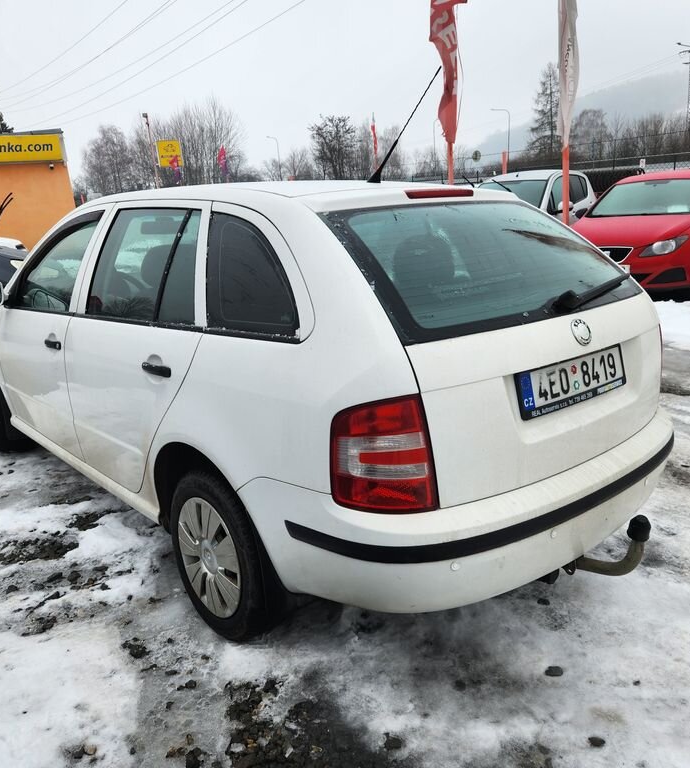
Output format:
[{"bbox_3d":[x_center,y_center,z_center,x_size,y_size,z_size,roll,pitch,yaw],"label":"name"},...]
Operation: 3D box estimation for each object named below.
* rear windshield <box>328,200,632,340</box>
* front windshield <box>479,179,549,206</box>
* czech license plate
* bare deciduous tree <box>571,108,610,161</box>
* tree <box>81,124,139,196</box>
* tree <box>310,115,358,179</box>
[{"bbox_3d":[0.470,-0.386,2.043,1.152,0.100,0.546,-14,58,-38],"label":"rear windshield"},{"bbox_3d":[2.428,-2.853,10.365,1.330,0.160,0.790,8,56,39],"label":"front windshield"},{"bbox_3d":[0.654,-0.013,1.929,0.530,0.122,0.020,-14,4,-38],"label":"czech license plate"},{"bbox_3d":[29.090,-27.789,80.386,5.000,9.082,5.000,1,16,20],"label":"bare deciduous tree"},{"bbox_3d":[-20.564,-18.170,60.416,5.200,9.310,5.200,-9,16,-16],"label":"tree"},{"bbox_3d":[-0.737,-16.014,50.389,3.800,7.518,3.800,-4,15,0],"label":"tree"}]

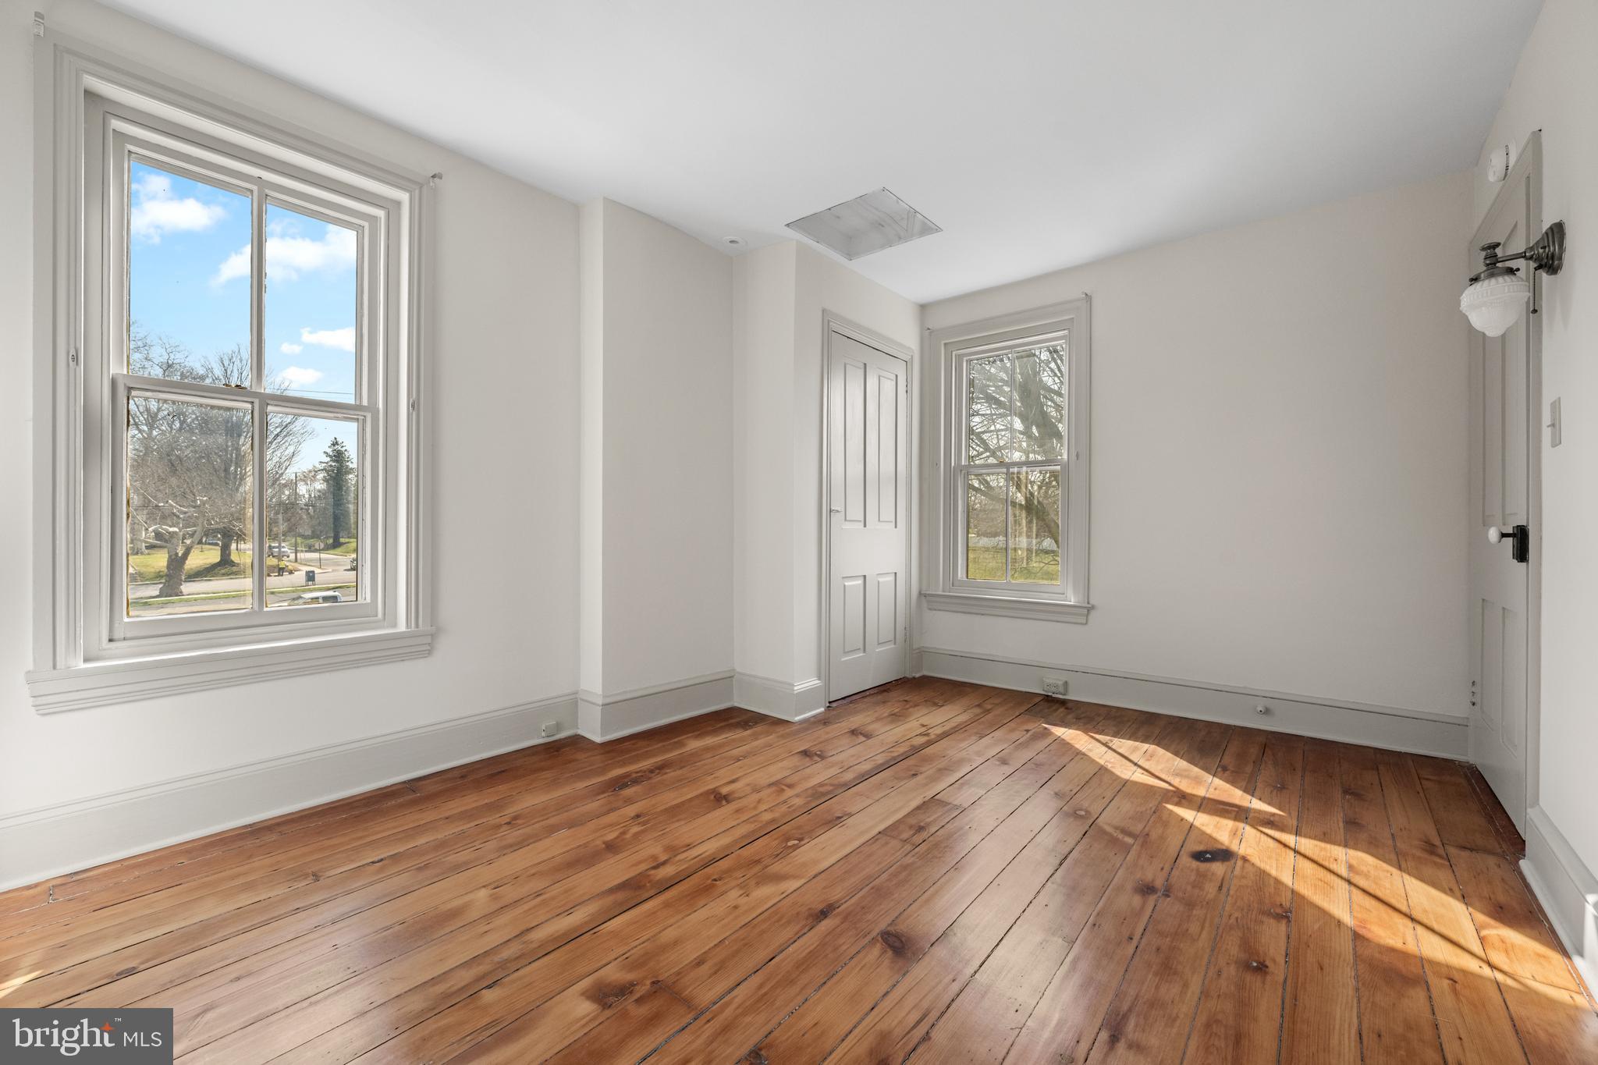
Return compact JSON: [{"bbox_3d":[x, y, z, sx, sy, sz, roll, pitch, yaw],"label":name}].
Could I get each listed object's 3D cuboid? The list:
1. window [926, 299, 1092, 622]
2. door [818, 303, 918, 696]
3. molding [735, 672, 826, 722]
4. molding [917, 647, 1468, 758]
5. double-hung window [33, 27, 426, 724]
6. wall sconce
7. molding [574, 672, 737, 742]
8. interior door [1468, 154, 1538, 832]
[{"bbox_3d":[1.211,-0.392,3.674,0.990,1.784,0.111,0,0,38],"label":"window"},{"bbox_3d":[0.413,-0.116,3.644,0.101,2.092,0.991,1,0,40],"label":"door"},{"bbox_3d":[-0.105,0.819,3.243,0.435,0.207,0.227,1,0,40],"label":"molding"},{"bbox_3d":[1.776,0.832,3.261,2.406,0.192,0.030,0,0,37],"label":"molding"},{"bbox_3d":[-1.728,-0.413,2.017,0.131,1.779,0.965,1,0,40],"label":"double-hung window"},{"bbox_3d":[1.802,-0.639,1.567,0.187,0.283,0.142,1,0,40],"label":"wall sconce"},{"bbox_3d":[-0.677,0.813,3.069,0.202,0.212,0.783,1,0,41],"label":"molding"},{"bbox_3d":[2.489,-0.089,2.187,0.045,2.032,0.844,1,0,40],"label":"interior door"}]

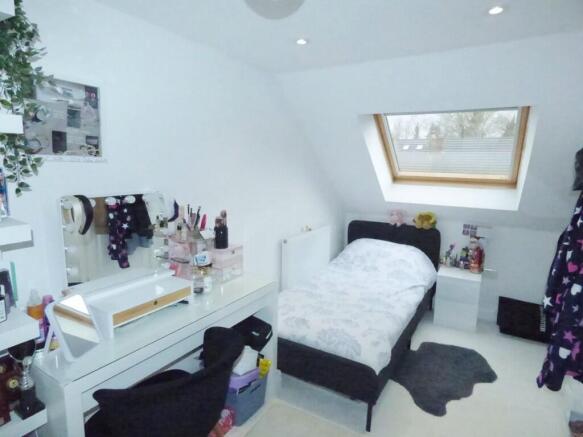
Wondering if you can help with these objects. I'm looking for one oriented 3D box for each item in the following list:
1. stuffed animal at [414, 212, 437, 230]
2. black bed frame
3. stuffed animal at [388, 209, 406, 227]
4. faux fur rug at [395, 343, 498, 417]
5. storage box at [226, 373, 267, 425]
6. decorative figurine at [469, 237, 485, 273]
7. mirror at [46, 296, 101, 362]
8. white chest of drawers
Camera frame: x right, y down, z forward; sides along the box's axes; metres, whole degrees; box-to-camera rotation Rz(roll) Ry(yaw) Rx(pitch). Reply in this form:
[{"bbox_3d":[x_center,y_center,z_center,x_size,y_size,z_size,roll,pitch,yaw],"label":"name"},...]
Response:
[{"bbox_3d":[1.373,0.030,3.459,0.200,0.180,0.150,5,9,22],"label":"stuffed animal"},{"bbox_3d":[0.574,0.613,2.883,0.970,0.860,2.060,6,10,30],"label":"black bed frame"},{"bbox_3d":[1.128,-0.007,3.603,0.175,0.180,0.140,5,9,22],"label":"stuffed animal"},{"bbox_3d":[1.077,1.103,2.476,0.960,0.040,0.620,-5,11,-34],"label":"faux fur rug"},{"bbox_3d":[-0.337,0.998,2.058,0.300,0.310,0.260,6,10,30],"label":"storage box"},{"bbox_3d":[1.701,0.333,3.097,0.125,0.310,0.110,6,10,28],"label":"decorative figurine"},{"bbox_3d":[-0.778,0.377,1.214,0.130,0.205,0.145,4,9,18],"label":"mirror"},{"bbox_3d":[1.630,0.729,3.314,0.370,0.545,0.400,5,10,24],"label":"white chest of drawers"}]

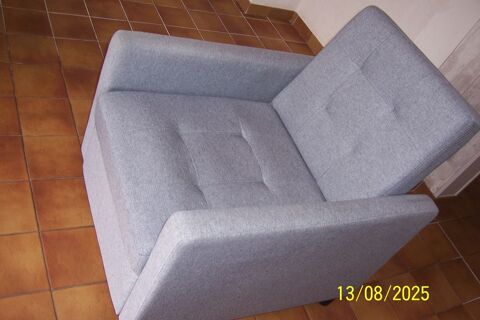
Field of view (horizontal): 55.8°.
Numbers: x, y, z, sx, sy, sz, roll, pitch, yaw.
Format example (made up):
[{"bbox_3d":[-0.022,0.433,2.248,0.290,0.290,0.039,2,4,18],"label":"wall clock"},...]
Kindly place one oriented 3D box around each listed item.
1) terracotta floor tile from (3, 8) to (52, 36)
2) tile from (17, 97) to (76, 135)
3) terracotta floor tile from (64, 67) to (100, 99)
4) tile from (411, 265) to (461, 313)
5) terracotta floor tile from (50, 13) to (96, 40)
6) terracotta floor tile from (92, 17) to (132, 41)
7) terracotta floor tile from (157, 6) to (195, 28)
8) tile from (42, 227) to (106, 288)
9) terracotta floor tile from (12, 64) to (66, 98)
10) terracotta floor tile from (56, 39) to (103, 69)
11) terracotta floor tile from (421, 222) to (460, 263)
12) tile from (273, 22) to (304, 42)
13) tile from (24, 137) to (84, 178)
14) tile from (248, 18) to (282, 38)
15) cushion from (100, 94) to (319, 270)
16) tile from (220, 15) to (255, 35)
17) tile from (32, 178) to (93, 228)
[{"bbox_3d":[-0.963,-0.626,2.046,0.200,0.010,0.200,-3,51,-33],"label":"terracotta floor tile"},{"bbox_3d":[-0.729,-0.163,1.719,0.200,0.010,0.200,-3,51,-33],"label":"tile"},{"bbox_3d":[-0.638,-0.325,1.939,0.200,0.010,0.200,-3,51,-33],"label":"terracotta floor tile"},{"bbox_3d":[0.836,0.550,1.946,0.199,0.010,0.199,-3,51,-33],"label":"tile"},{"bbox_3d":[-0.793,-0.628,2.147,0.199,0.010,0.199,-3,51,-33],"label":"terracotta floor tile"},{"bbox_3d":[-0.627,-0.638,2.256,0.199,0.010,0.199,-3,51,-33],"label":"terracotta floor tile"},{"bbox_3d":[-0.357,-0.808,2.585,0.199,0.010,0.199,-3,51,-33],"label":"terracotta floor tile"},{"bbox_3d":[-0.497,0.298,1.395,0.200,0.010,0.200,-3,51,-33],"label":"tile"},{"bbox_3d":[-0.809,-0.314,1.826,0.199,0.010,0.199,-3,51,-33],"label":"terracotta floor tile"},{"bbox_3d":[-0.715,-0.480,2.048,0.200,0.010,0.200,-3,51,-33],"label":"terracotta floor tile"},{"bbox_3d":[0.935,0.393,2.161,0.199,0.010,0.199,-3,51,-33],"label":"terracotta floor tile"},{"bbox_3d":[0.317,-0.857,3.035,0.199,0.010,0.199,-3,51,-33],"label":"tile"},{"bbox_3d":[-0.655,-0.010,1.615,0.199,0.010,0.199,-3,51,-33],"label":"tile"},{"bbox_3d":[0.148,-0.847,2.925,0.199,0.010,0.199,-3,51,-33],"label":"tile"},{"bbox_3d":[-0.065,0.036,1.367,0.608,0.127,0.517,-3,51,-33],"label":"cushion"},{"bbox_3d":[-0.020,-0.833,2.823,0.200,0.010,0.200,-3,51,-33],"label":"tile"},{"bbox_3d":[-0.574,0.145,1.502,0.200,0.010,0.200,-3,51,-33],"label":"tile"}]

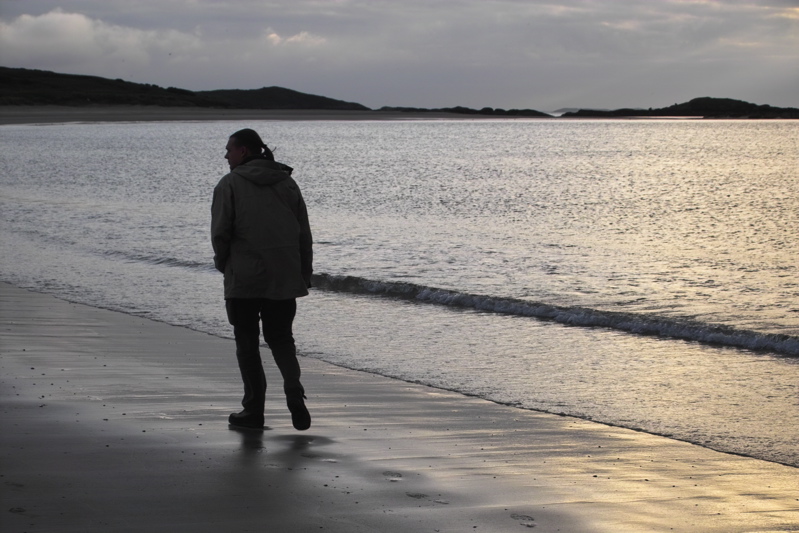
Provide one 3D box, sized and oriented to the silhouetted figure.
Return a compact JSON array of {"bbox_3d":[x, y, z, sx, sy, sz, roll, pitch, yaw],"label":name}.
[{"bbox_3d":[-0.792,0.068,10.750,0.580,1.710,0.600,-2,5,-26],"label":"silhouetted figure"}]

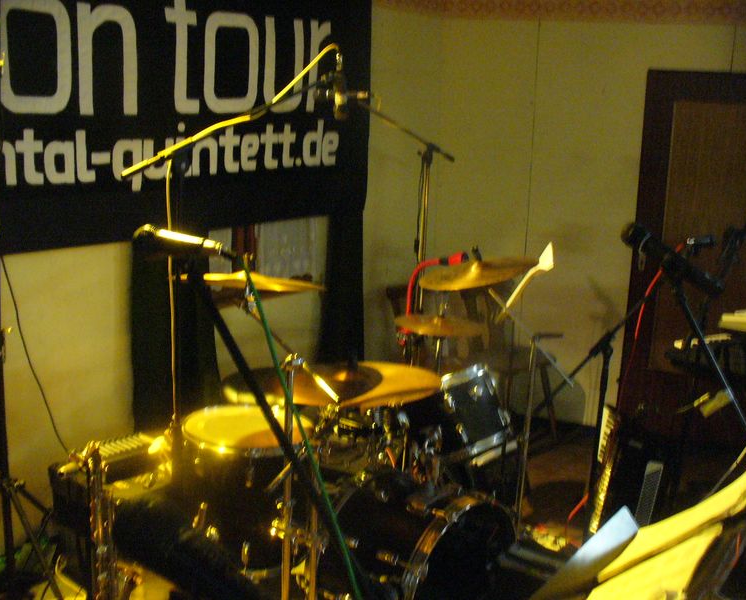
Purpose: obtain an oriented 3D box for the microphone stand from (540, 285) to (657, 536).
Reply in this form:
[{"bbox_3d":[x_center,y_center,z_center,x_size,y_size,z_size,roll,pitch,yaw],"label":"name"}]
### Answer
[{"bbox_3d":[0.840,0.446,3.032,0.560,1.200,0.480,2,11,0],"label":"microphone stand"}]

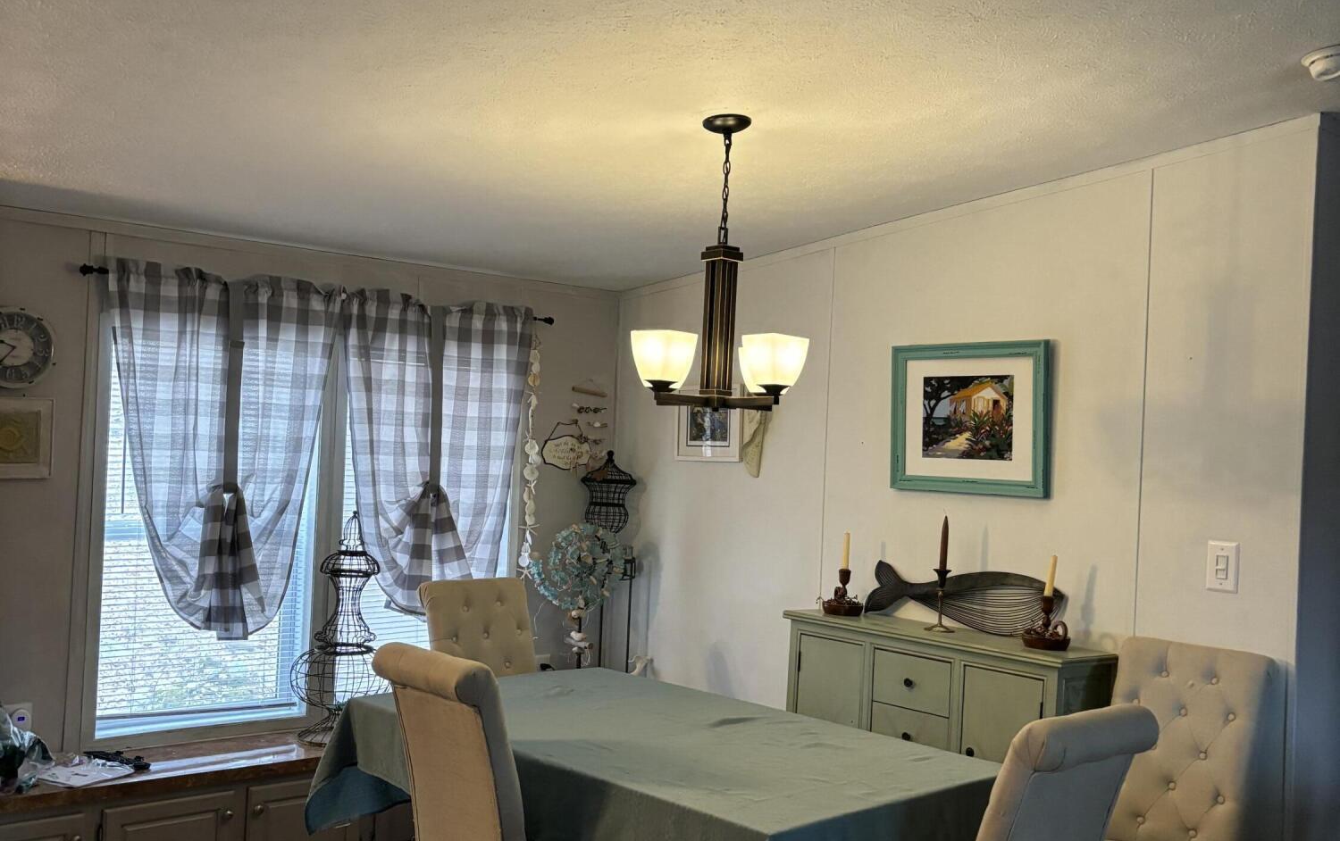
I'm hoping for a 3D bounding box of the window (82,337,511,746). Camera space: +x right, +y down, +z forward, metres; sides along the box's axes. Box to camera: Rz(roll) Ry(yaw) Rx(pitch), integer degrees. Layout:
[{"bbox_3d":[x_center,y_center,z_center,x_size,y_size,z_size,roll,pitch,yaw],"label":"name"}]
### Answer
[{"bbox_3d":[-1.240,0.406,4.855,1.630,1.370,0.090,3,-1,-40],"label":"window"}]

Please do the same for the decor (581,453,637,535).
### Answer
[{"bbox_3d":[-0.249,0.306,5.482,0.235,0.360,0.220,2,-1,5],"label":"decor"}]

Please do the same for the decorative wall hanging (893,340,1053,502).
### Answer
[{"bbox_3d":[0.980,-0.008,4.412,0.029,0.484,0.620,3,-1,-42],"label":"decorative wall hanging"}]

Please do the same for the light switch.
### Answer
[{"bbox_3d":[1.490,0.398,3.625,0.015,0.134,0.088,3,-1,-40],"label":"light switch"}]

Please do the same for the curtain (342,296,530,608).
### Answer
[{"bbox_3d":[-0.887,0.158,5.106,0.795,1.231,0.099,3,-1,-42],"label":"curtain"}]

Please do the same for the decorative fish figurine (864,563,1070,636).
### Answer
[{"bbox_3d":[0.915,0.560,4.206,0.080,0.200,0.770,3,-1,-40],"label":"decorative fish figurine"}]

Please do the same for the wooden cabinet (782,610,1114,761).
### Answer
[{"bbox_3d":[0.841,1.139,4.262,0.307,0.929,1.073,3,-1,-42],"label":"wooden cabinet"}]

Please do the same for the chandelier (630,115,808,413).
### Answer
[{"bbox_3d":[0.134,-0.399,3.446,0.460,0.740,0.460,3,-1,2],"label":"chandelier"}]

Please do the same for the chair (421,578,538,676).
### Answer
[{"bbox_3d":[-0.466,1.022,4.198,0.445,0.985,0.690,4,-1,-44],"label":"chair"}]

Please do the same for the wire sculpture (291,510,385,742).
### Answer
[{"bbox_3d":[-1.148,0.723,4.721,0.352,0.789,0.352,3,-1,-42],"label":"wire sculpture"}]

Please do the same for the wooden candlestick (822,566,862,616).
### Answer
[{"bbox_3d":[0.604,0.594,4.664,0.141,0.152,0.144,3,-1,-42],"label":"wooden candlestick"}]

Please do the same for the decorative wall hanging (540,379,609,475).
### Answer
[{"bbox_3d":[-0.397,0.030,5.630,0.361,0.399,0.045,3,-1,-42],"label":"decorative wall hanging"}]

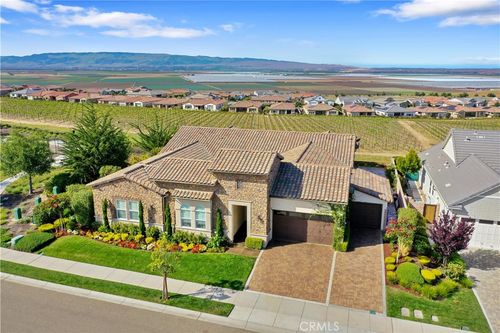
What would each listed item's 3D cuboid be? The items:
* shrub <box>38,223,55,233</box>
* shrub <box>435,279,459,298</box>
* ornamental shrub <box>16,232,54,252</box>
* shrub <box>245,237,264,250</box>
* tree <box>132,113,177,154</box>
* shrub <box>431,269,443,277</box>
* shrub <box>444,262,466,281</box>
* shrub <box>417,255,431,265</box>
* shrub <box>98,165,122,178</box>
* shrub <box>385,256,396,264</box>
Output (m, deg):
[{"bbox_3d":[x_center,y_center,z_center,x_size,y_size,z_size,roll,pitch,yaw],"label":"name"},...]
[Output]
[{"bbox_3d":[-18.050,5.374,34.442,1.350,0.520,1.250,4,15,16],"label":"shrub"},{"bbox_3d":[12.050,7.523,23.844,1.300,0.850,1.300,0,14,0],"label":"shrub"},{"bbox_3d":[-17.540,5.937,31.746,1.950,0.800,2.650,4,15,16],"label":"ornamental shrub"},{"bbox_3d":[0.340,5.821,29.654,1.300,0.680,0.850,3,15,11],"label":"shrub"},{"bbox_3d":[-15.100,-4.777,62.329,6.800,6.700,6.400,4,15,16],"label":"tree"},{"bbox_3d":[12.460,7.089,25.953,0.750,0.450,0.720,0,14,0],"label":"shrub"},{"bbox_3d":[13.500,6.921,25.600,1.300,0.950,1.250,0,14,0],"label":"shrub"},{"bbox_3d":[12.215,6.520,27.117,0.820,0.600,0.820,4,15,16],"label":"shrub"},{"bbox_3d":[-17.500,0.935,48.837,2.800,1.850,2.600,4,15,16],"label":"shrub"},{"bbox_3d":[10.450,6.914,28.850,0.780,0.380,0.760,4,15,16],"label":"shrub"}]

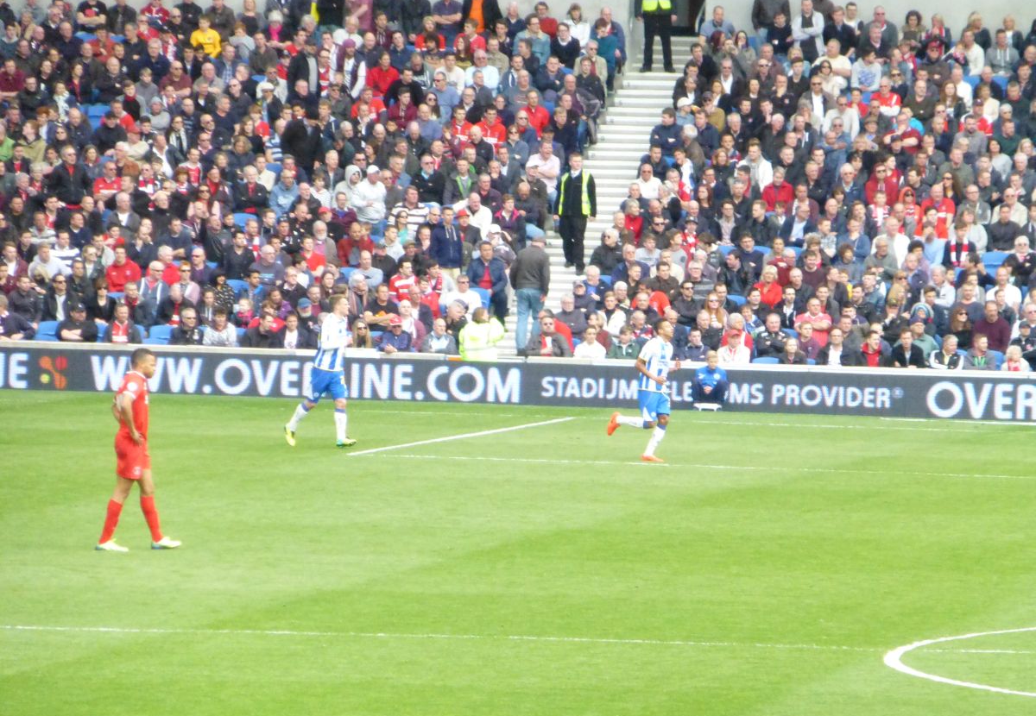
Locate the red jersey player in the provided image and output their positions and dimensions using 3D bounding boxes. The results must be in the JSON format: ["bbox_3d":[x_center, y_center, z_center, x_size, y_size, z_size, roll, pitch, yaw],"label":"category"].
[{"bbox_3d":[-3.498,0.847,92.600,0.780,1.870,0.560,2,2,13],"label":"red jersey player"}]

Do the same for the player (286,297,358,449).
[{"bbox_3d":[-2.333,0.158,118.900,0.830,1.800,0.520,2,2,18],"label":"player"}]

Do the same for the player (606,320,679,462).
[{"bbox_3d":[1.459,0.387,117.200,0.820,1.650,0.520,2,2,22],"label":"player"}]

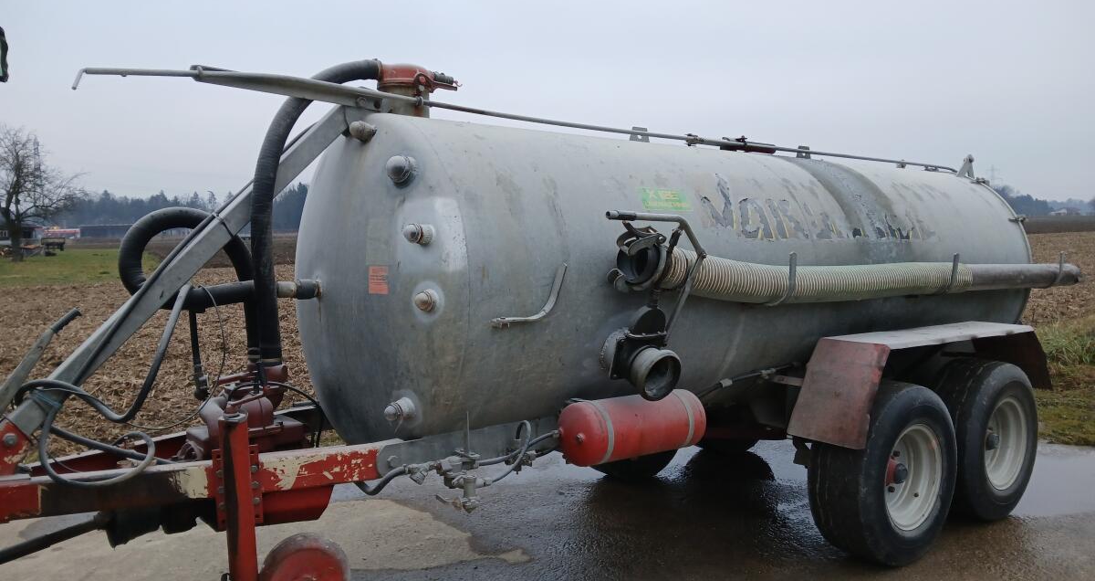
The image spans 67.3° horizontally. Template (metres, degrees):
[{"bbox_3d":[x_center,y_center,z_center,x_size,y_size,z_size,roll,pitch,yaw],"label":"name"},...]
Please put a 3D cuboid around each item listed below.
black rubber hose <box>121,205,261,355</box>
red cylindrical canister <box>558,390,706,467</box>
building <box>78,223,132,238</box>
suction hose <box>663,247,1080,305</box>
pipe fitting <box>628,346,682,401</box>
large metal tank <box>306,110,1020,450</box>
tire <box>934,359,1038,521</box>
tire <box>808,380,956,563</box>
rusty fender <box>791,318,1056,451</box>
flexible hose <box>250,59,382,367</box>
[{"bbox_3d":[-1.315,-0.032,3.058,0.530,0.580,0.265,-4,5,-37],"label":"black rubber hose"},{"bbox_3d":[0.377,0.585,3.545,0.762,0.253,0.253,-2,4,-37],"label":"red cylindrical canister"},{"bbox_3d":[-132.448,-18.029,250.000,20.000,4.600,10.000,-3,5,-28],"label":"building"},{"bbox_3d":[2.080,-0.083,4.541,4.082,0.265,0.207,-1,4,-37],"label":"suction hose"},{"bbox_3d":[0.427,0.339,3.359,0.207,0.207,0.149,-4,5,-37],"label":"pipe fitting"},{"bbox_3d":[1.056,-0.086,4.820,4.943,1.424,1.424,-2,4,-37],"label":"large metal tank"},{"bbox_3d":[2.515,0.862,4.801,0.878,0.878,0.345,-4,5,-37],"label":"tire"},{"bbox_3d":[1.723,0.921,4.205,0.878,0.878,0.345,-4,5,-37],"label":"tire"},{"bbox_3d":[2.106,0.431,4.448,1.971,0.455,0.364,-2,4,-37],"label":"rusty fender"},{"bbox_3d":[-0.899,-0.332,3.249,0.613,1.242,0.215,-4,5,-37],"label":"flexible hose"}]

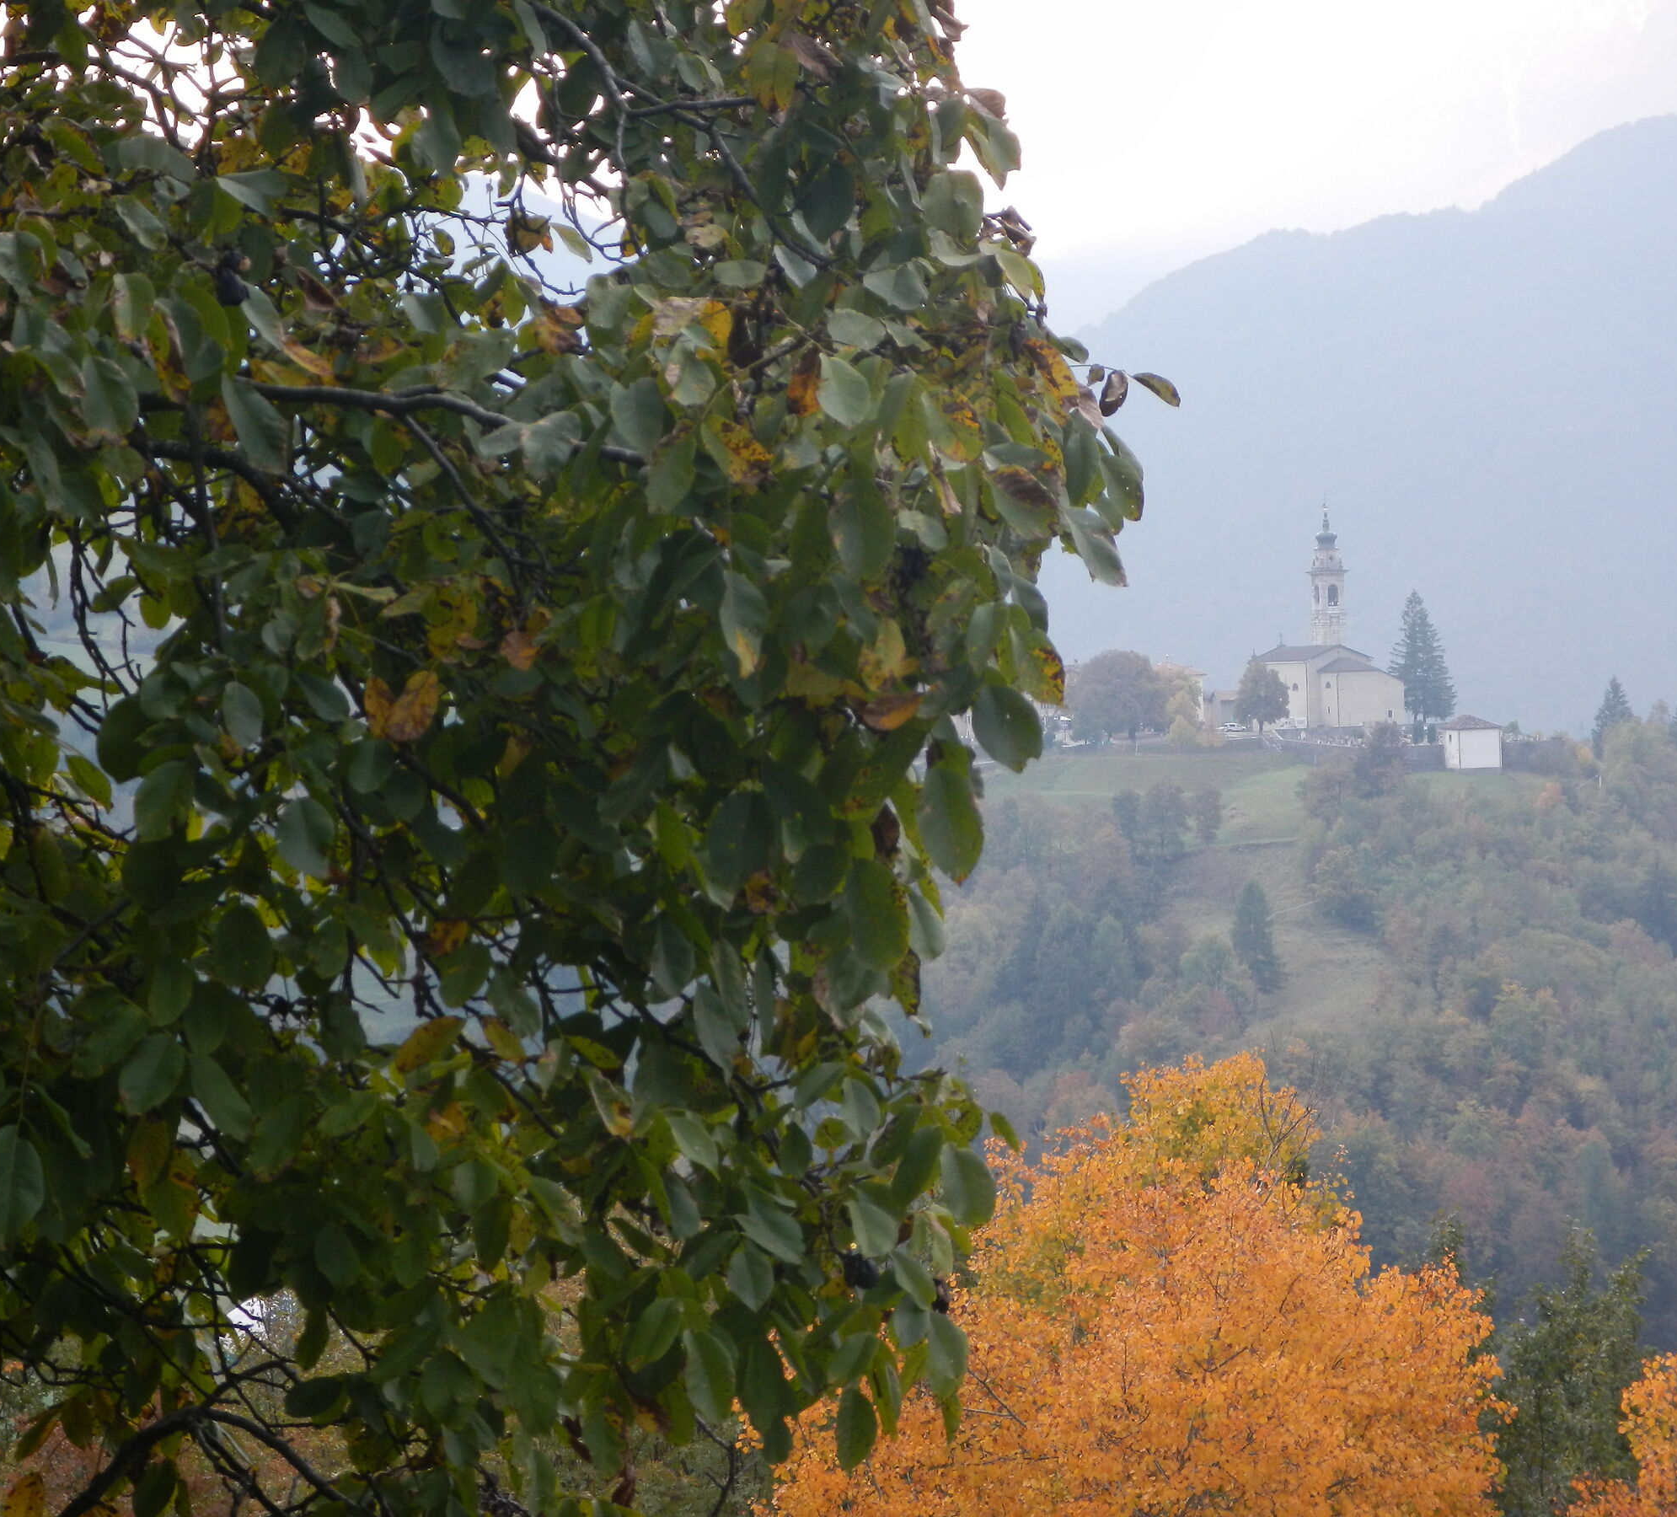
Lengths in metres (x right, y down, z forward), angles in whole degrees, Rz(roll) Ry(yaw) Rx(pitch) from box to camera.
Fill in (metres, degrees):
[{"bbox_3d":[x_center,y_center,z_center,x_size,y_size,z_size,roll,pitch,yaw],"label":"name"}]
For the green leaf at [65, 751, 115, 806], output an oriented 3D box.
[{"bbox_3d":[-0.972,0.026,6.900,0.043,0.095,0.030,-39,0,-4],"label":"green leaf"}]

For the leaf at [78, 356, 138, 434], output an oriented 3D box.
[{"bbox_3d":[-0.824,-0.409,6.000,0.062,0.096,0.025,-18,-15,0],"label":"leaf"}]

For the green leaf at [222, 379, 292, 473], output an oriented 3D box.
[{"bbox_3d":[-0.679,-0.390,6.200,0.062,0.137,0.022,-33,-15,0],"label":"green leaf"}]

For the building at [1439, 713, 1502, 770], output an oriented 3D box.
[{"bbox_3d":[92.954,-2.202,780.000,7.200,8.113,7.000,-2,2,-11],"label":"building"}]

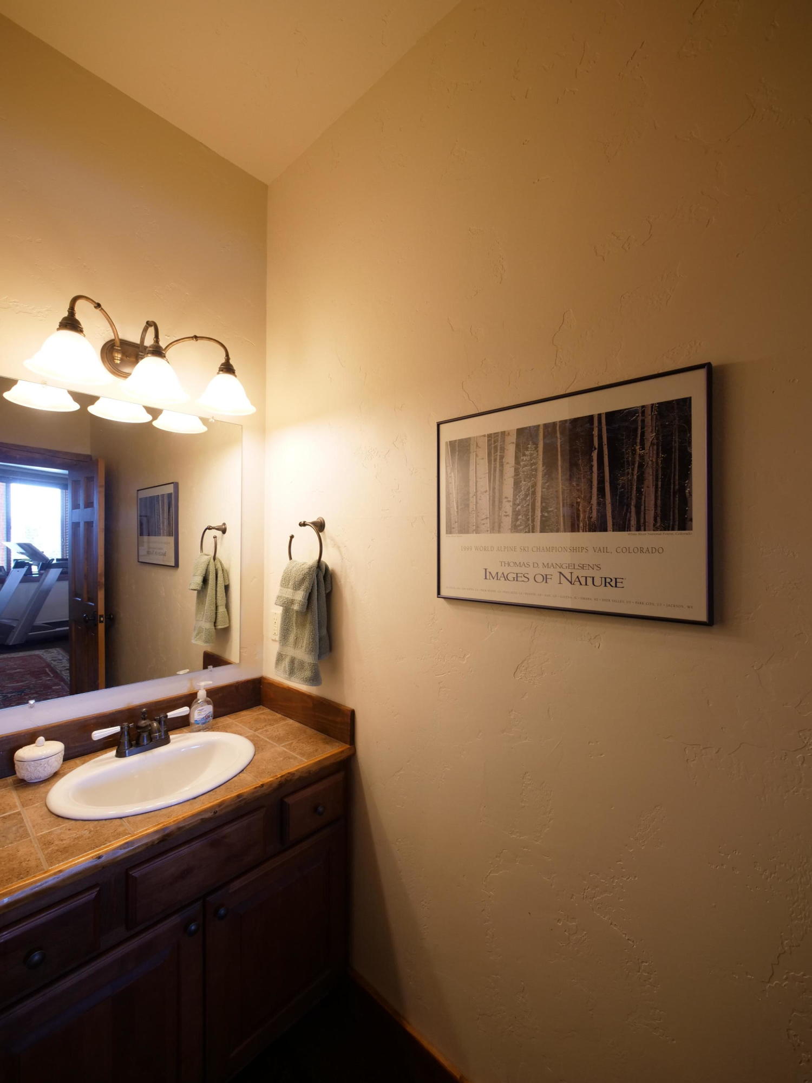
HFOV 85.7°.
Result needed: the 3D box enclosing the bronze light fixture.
[{"bbox_3d":[-0.780,-0.557,1.348,0.287,0.224,0.611,-1,-2,42],"label":"bronze light fixture"}]

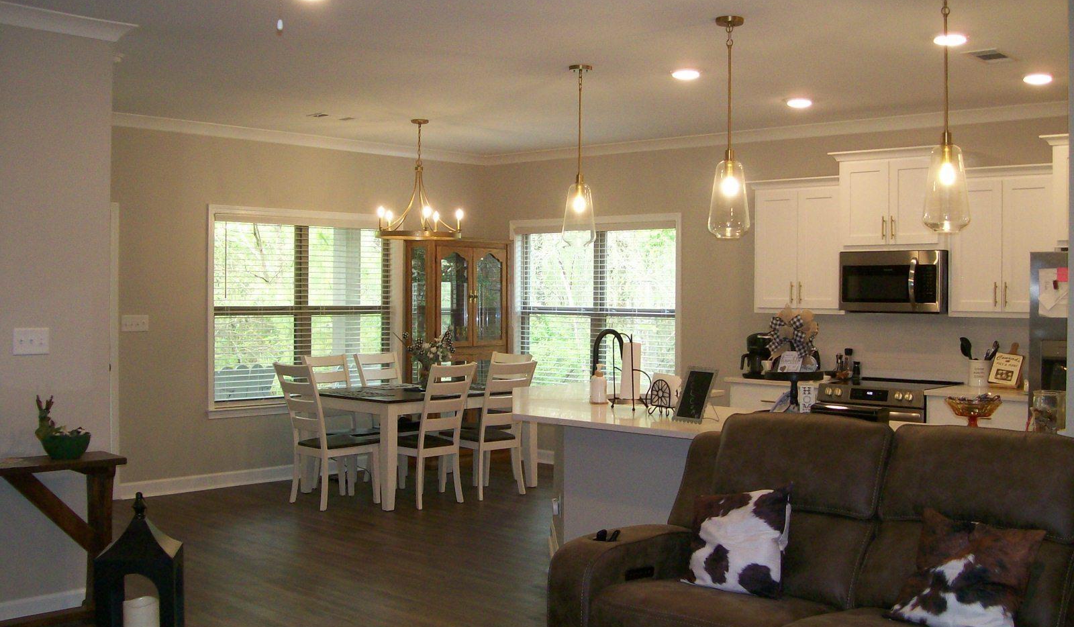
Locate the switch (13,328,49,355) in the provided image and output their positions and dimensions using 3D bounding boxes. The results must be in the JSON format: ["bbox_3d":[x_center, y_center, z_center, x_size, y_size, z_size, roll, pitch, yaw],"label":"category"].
[{"bbox_3d":[-2.403,0.133,5.319,0.164,0.126,0.014,0,1,-42],"label":"switch"}]

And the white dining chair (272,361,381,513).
[{"bbox_3d":[-1.464,0.845,7.838,0.460,0.980,0.580,1,1,43],"label":"white dining chair"}]

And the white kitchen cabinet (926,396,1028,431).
[{"bbox_3d":[3.095,0.990,7.502,0.692,0.912,0.583,1,1,42],"label":"white kitchen cabinet"}]

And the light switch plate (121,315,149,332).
[{"bbox_3d":[-2.835,0.070,7.880,0.206,0.114,0.014,-1,1,-44],"label":"light switch plate"}]

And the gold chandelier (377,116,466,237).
[{"bbox_3d":[-0.859,-0.968,8.200,0.630,0.870,0.630,1,1,5],"label":"gold chandelier"}]

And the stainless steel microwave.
[{"bbox_3d":[2.591,-0.224,7.990,0.735,0.428,0.386,1,1,40],"label":"stainless steel microwave"}]

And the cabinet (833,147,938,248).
[{"bbox_3d":[2.583,-0.805,7.992,0.756,0.690,0.404,1,1,40],"label":"cabinet"}]

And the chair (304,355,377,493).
[{"bbox_3d":[-1.430,0.827,8.430,0.460,1.000,0.560,-1,2,-45],"label":"chair"}]

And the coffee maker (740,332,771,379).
[{"bbox_3d":[1.541,0.285,7.833,0.180,0.320,0.230,1,1,43],"label":"coffee maker"}]

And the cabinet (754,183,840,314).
[{"bbox_3d":[1.911,-0.458,7.792,0.710,0.920,0.340,1,1,43],"label":"cabinet"}]

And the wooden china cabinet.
[{"bbox_3d":[-0.696,0.331,9.737,0.440,1.950,0.900,1,1,43],"label":"wooden china cabinet"}]

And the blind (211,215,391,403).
[{"bbox_3d":[-1.936,-0.040,9.353,1.666,1.500,0.056,0,1,-42],"label":"blind"}]

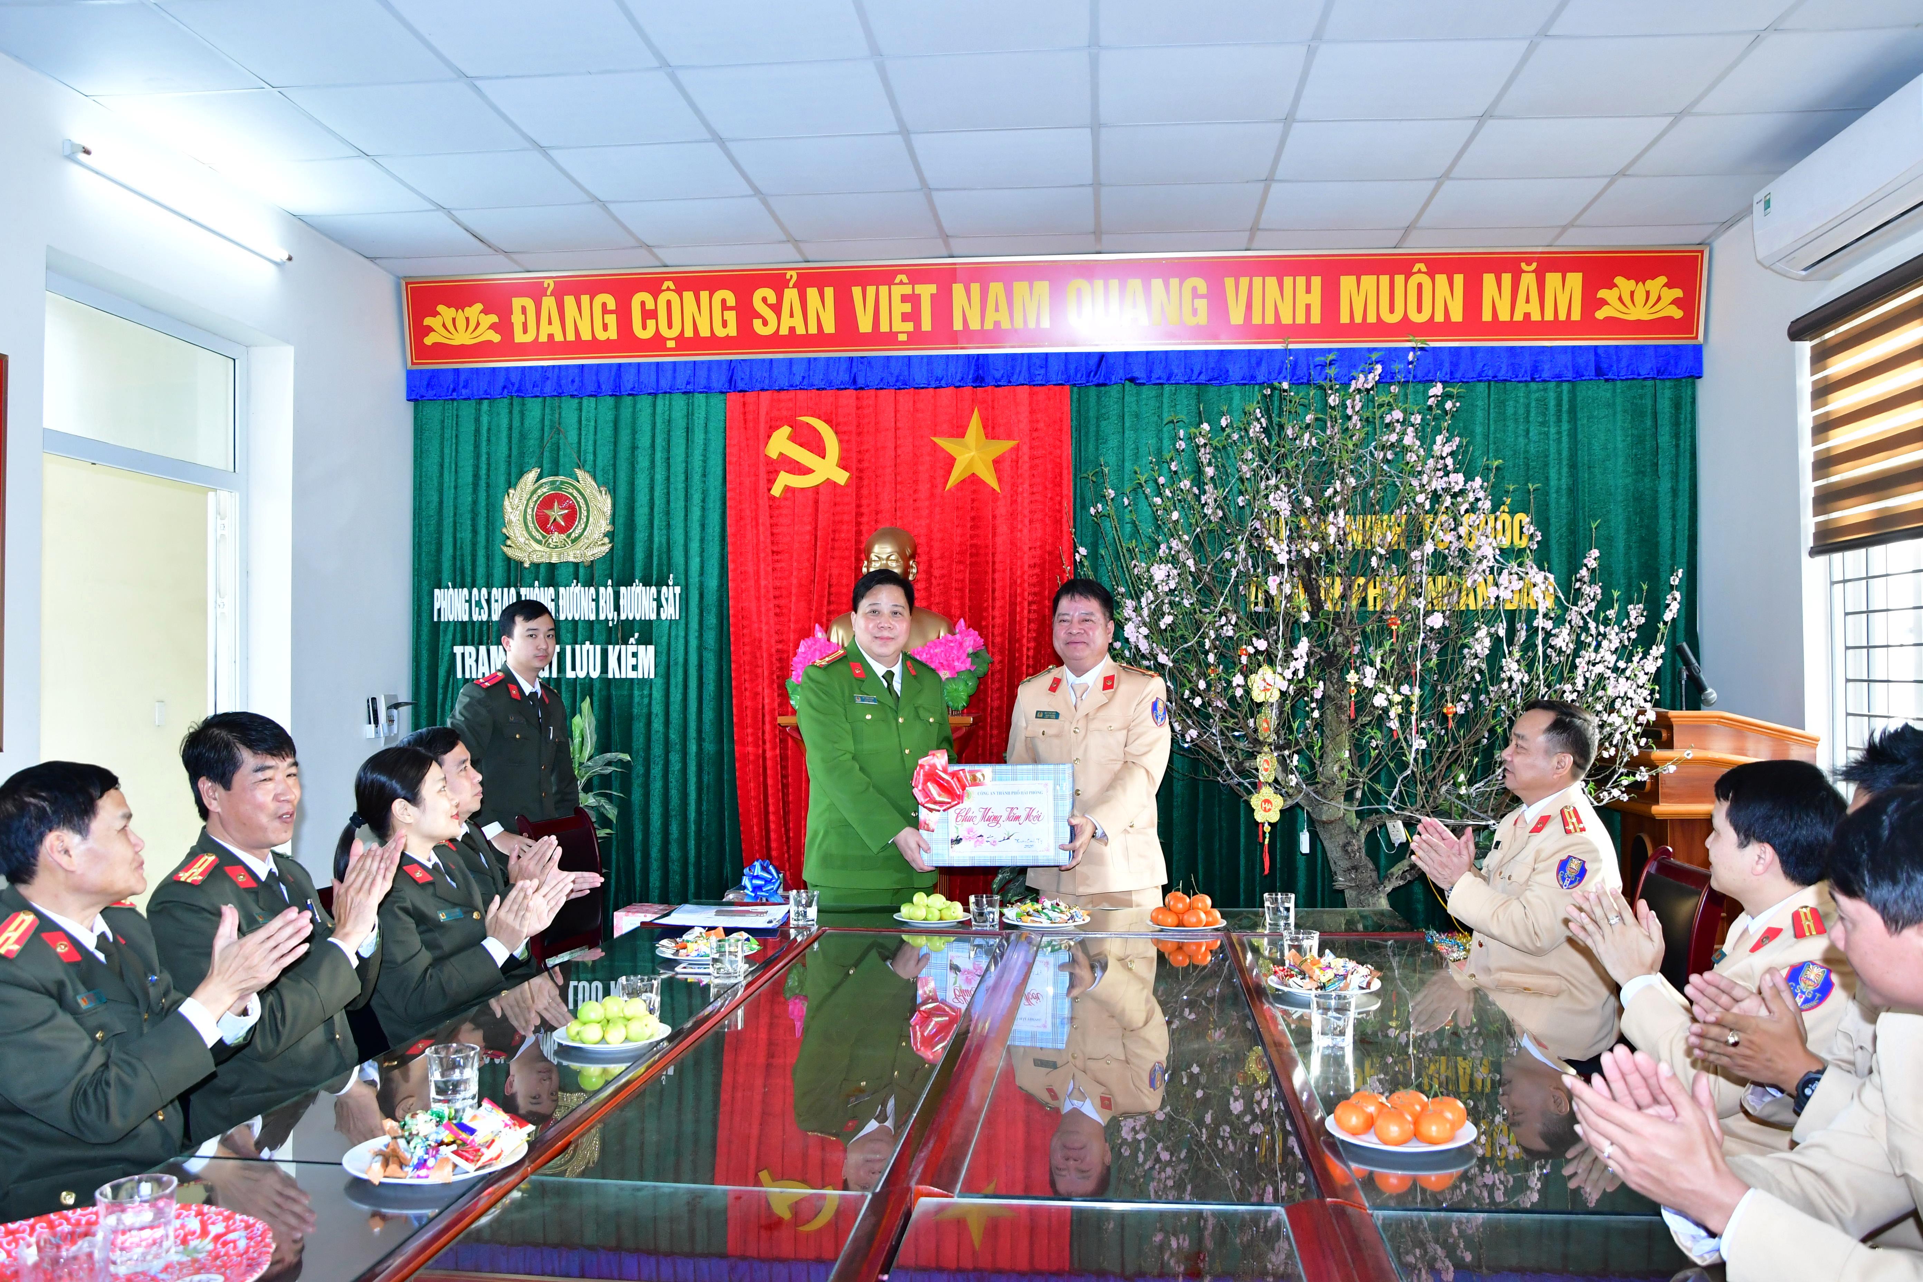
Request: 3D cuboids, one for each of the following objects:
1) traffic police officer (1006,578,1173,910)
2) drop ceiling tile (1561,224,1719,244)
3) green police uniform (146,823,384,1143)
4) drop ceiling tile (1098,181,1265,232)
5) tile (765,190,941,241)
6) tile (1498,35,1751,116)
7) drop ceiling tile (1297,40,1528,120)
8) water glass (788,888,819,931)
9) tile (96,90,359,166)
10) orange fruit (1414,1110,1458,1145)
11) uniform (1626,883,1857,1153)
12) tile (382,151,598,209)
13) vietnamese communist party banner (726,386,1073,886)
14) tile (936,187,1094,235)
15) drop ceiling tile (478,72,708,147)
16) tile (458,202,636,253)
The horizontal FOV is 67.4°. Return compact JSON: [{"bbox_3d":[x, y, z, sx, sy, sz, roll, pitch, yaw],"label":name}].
[{"bbox_3d":[0.363,0.647,4.123,0.500,1.660,0.430,0,-1,12],"label":"traffic police officer"},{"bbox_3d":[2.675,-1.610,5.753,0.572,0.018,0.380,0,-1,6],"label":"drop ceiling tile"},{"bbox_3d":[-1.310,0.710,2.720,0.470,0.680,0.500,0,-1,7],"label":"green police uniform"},{"bbox_3d":[0.803,-1.607,5.331,0.600,0.020,0.580,0,-1,6],"label":"drop ceiling tile"},{"bbox_3d":[-0.399,-1.623,5.497,0.595,0.018,0.570,0,-1,6],"label":"tile"},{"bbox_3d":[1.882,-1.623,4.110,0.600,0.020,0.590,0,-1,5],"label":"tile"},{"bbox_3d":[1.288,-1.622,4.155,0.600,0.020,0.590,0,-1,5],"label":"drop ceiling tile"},{"bbox_3d":[-0.406,0.692,3.721,0.073,0.092,0.073,0,-1,6],"label":"water glass"},{"bbox_3d":[-2.257,-1.594,4.479,0.595,0.020,0.585,0,-1,6],"label":"tile"},{"bbox_3d":[0.644,0.657,1.960,0.057,0.051,0.057,0,-1,6],"label":"orange fruit"},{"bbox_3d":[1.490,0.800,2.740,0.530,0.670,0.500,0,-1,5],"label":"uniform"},{"bbox_3d":[-1.639,-1.614,5.020,0.600,0.020,0.590,0,-1,5],"label":"tile"},{"bbox_3d":[-0.257,0.140,5.950,1.430,2.400,0.100,0,-1,6],"label":"vietnamese communist party banner"},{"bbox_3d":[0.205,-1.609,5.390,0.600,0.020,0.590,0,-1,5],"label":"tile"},{"bbox_3d":[-1.117,-1.648,4.466,0.595,0.018,0.570,0,-1,6],"label":"drop ceiling tile"},{"bbox_3d":[-1.586,-1.600,5.569,0.600,0.020,0.580,0,-1,6],"label":"tile"}]

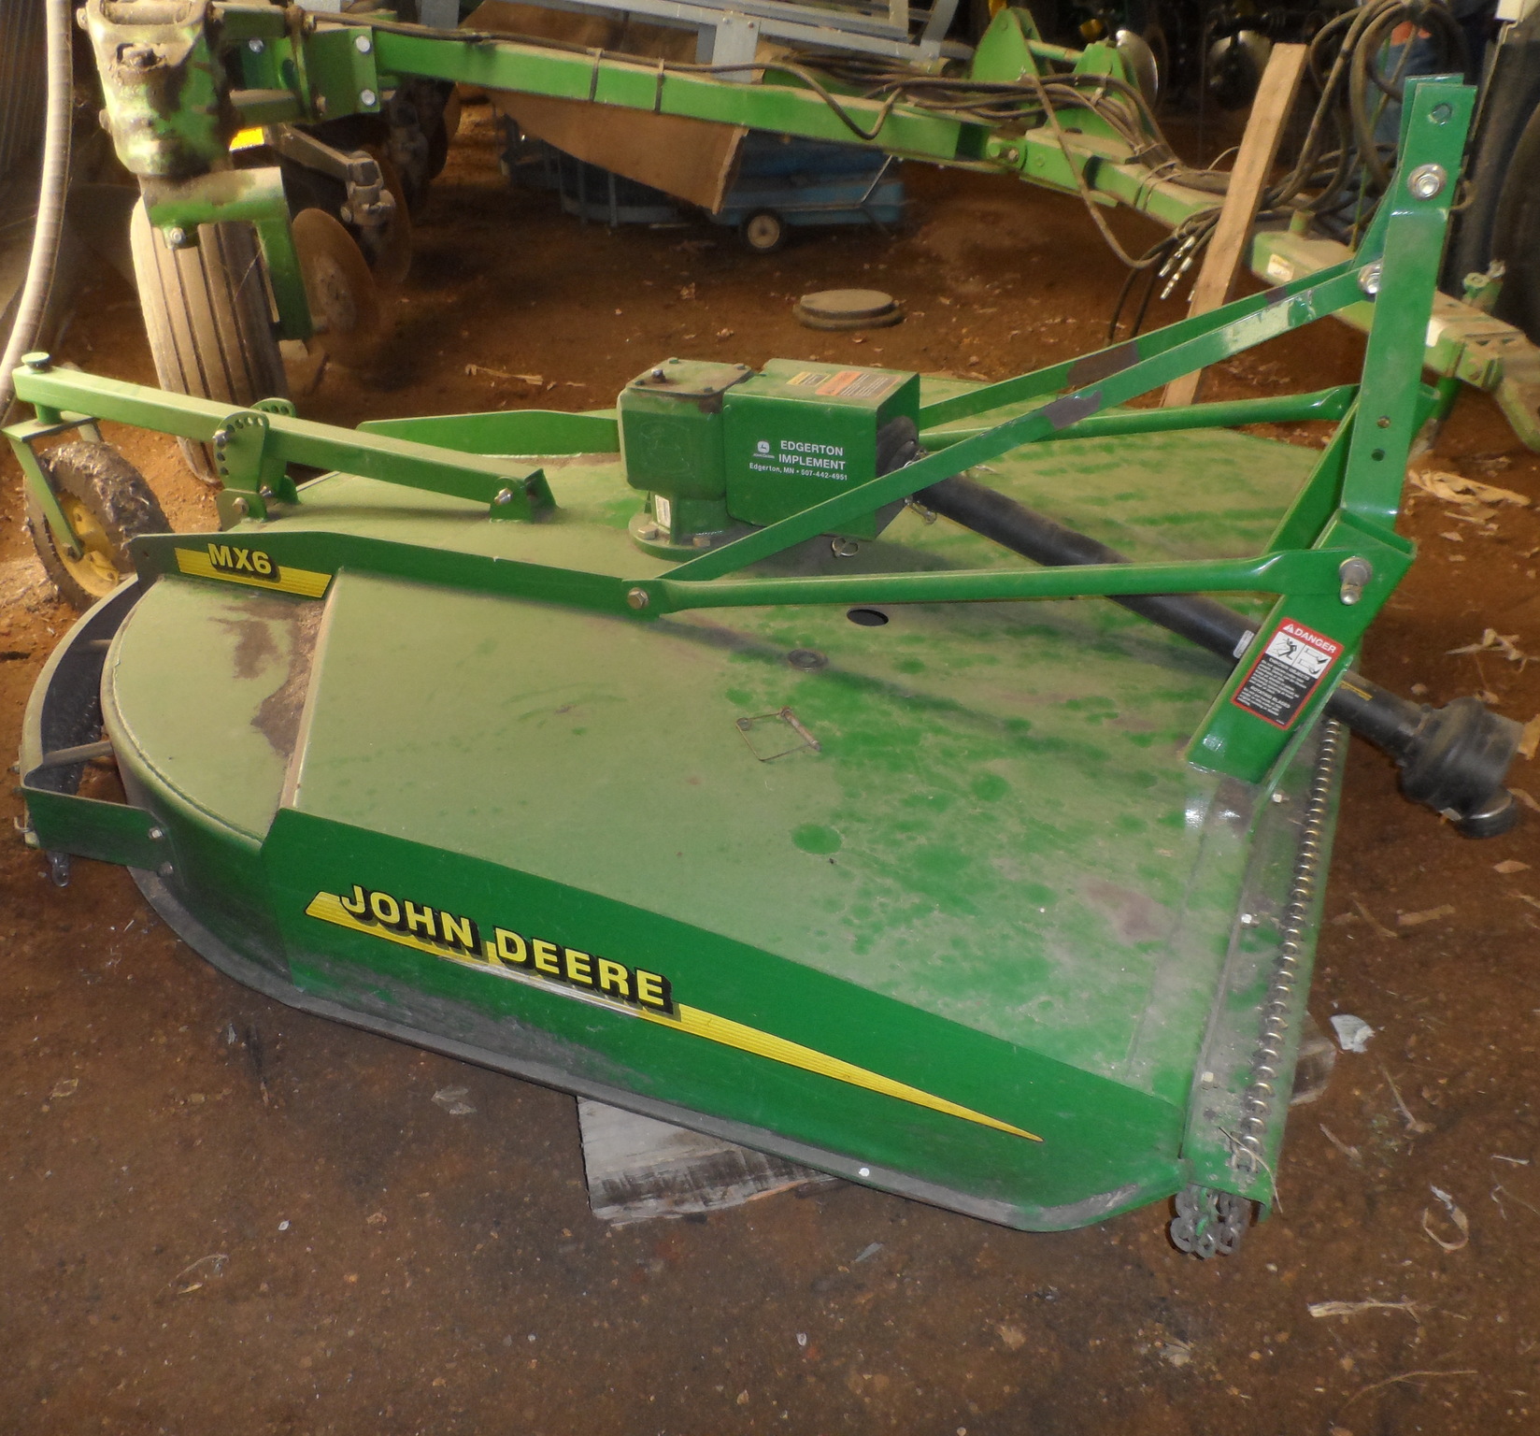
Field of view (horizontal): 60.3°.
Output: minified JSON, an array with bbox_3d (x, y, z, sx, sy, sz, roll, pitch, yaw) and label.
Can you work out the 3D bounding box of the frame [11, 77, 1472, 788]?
[{"bbox_3d":[-0.368,-0.635,2.242,2.720,0.800,0.690,11,33,22],"label":"frame"}]

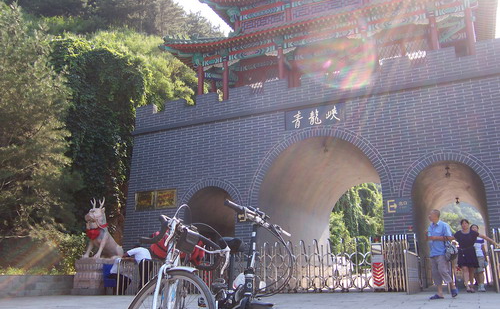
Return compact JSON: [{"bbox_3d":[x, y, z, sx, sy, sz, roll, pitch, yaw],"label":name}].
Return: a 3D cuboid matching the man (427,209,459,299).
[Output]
[{"bbox_3d":[3.659,1.926,9.181,0.480,1.670,0.520,6,-16,-29],"label":"man"}]

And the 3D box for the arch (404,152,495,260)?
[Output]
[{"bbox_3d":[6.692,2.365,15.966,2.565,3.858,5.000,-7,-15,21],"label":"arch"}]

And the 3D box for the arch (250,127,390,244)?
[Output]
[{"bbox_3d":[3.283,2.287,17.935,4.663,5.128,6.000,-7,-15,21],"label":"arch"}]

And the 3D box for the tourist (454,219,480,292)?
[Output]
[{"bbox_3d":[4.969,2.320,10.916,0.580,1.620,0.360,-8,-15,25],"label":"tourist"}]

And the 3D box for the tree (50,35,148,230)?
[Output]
[{"bbox_3d":[-6.070,-0.521,19.100,3.400,8.300,3.000,-7,-15,22],"label":"tree"}]

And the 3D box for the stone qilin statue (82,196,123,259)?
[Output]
[{"bbox_3d":[-4.703,2.360,15.200,0.680,1.930,1.120,-10,-16,30],"label":"stone qilin statue"}]

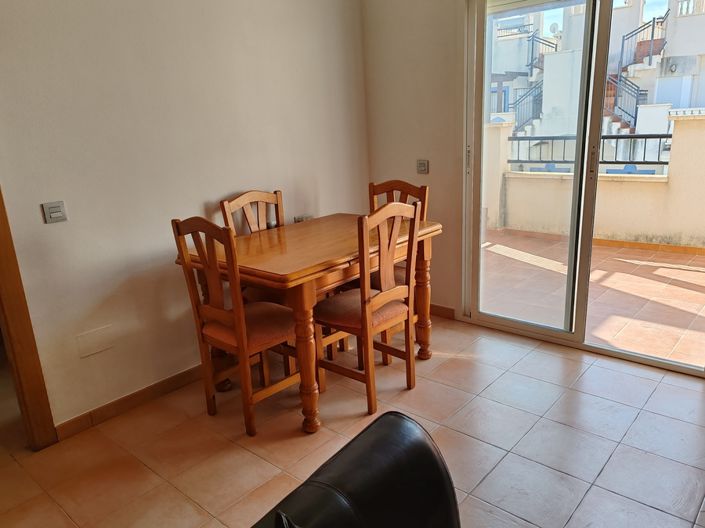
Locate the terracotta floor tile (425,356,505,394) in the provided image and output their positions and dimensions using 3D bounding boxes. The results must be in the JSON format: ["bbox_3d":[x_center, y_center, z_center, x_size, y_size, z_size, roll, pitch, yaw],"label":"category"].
[{"bbox_3d":[0.611,0.604,2.987,0.330,0.010,0.330,11,21,40],"label":"terracotta floor tile"}]

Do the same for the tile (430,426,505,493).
[{"bbox_3d":[0.423,0.808,2.291,0.330,0.010,0.330,11,21,40],"label":"tile"}]

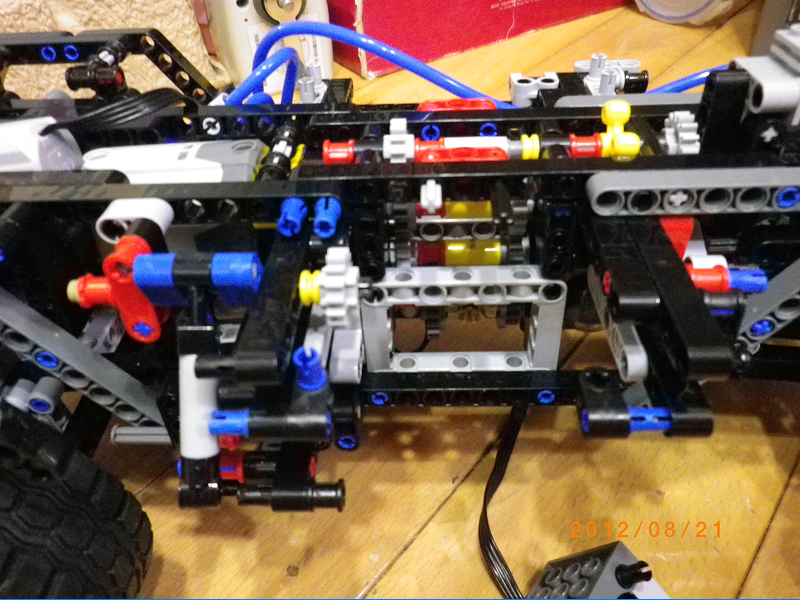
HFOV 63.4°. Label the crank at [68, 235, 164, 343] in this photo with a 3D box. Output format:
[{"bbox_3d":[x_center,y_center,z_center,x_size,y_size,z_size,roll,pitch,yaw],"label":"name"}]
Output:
[{"bbox_3d":[-0.058,-0.003,0.140,0.018,0.021,0.013,-1,35,3],"label":"crank"}]

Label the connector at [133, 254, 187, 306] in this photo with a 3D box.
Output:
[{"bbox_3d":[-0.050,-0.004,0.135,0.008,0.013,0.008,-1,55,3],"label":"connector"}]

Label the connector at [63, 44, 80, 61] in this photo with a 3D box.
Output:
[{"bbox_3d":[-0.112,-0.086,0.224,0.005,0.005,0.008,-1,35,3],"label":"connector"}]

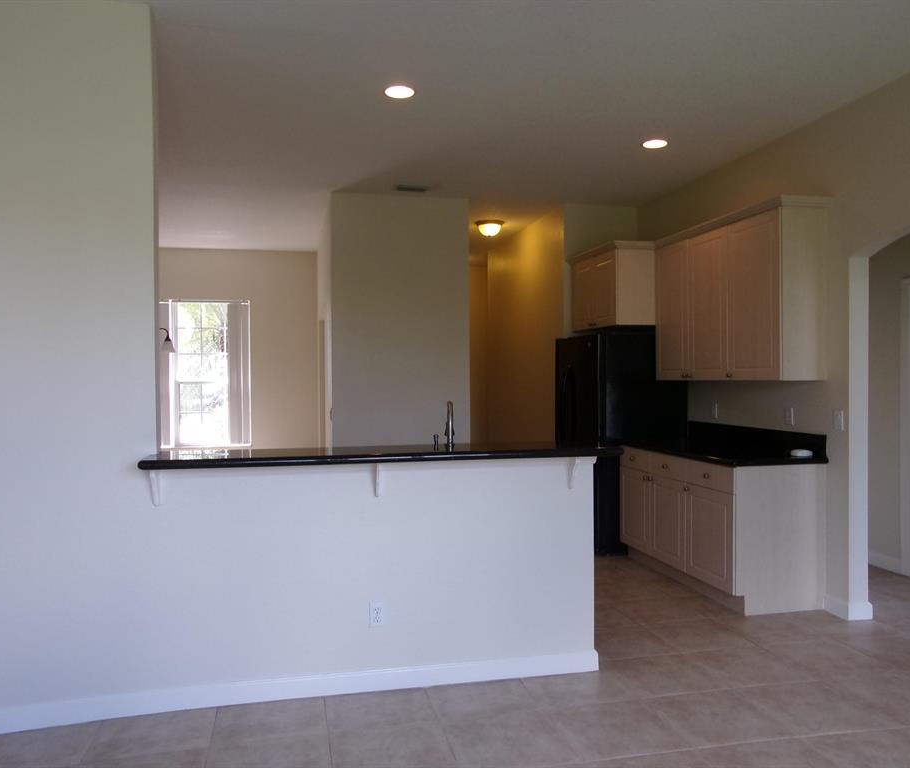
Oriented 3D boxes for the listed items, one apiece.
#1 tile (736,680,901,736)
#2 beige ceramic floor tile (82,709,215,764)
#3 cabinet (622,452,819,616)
[{"bbox_3d":[1.528,1.389,3.048,0.445,0.012,0.438,0,0,-12],"label":"tile"},{"bbox_3d":[-1.198,1.388,2.851,0.445,0.012,0.399,0,0,-12],"label":"beige ceramic floor tile"},{"bbox_3d":[1.806,0.942,5.047,0.632,0.894,1.533,0,0,-12],"label":"cabinet"}]

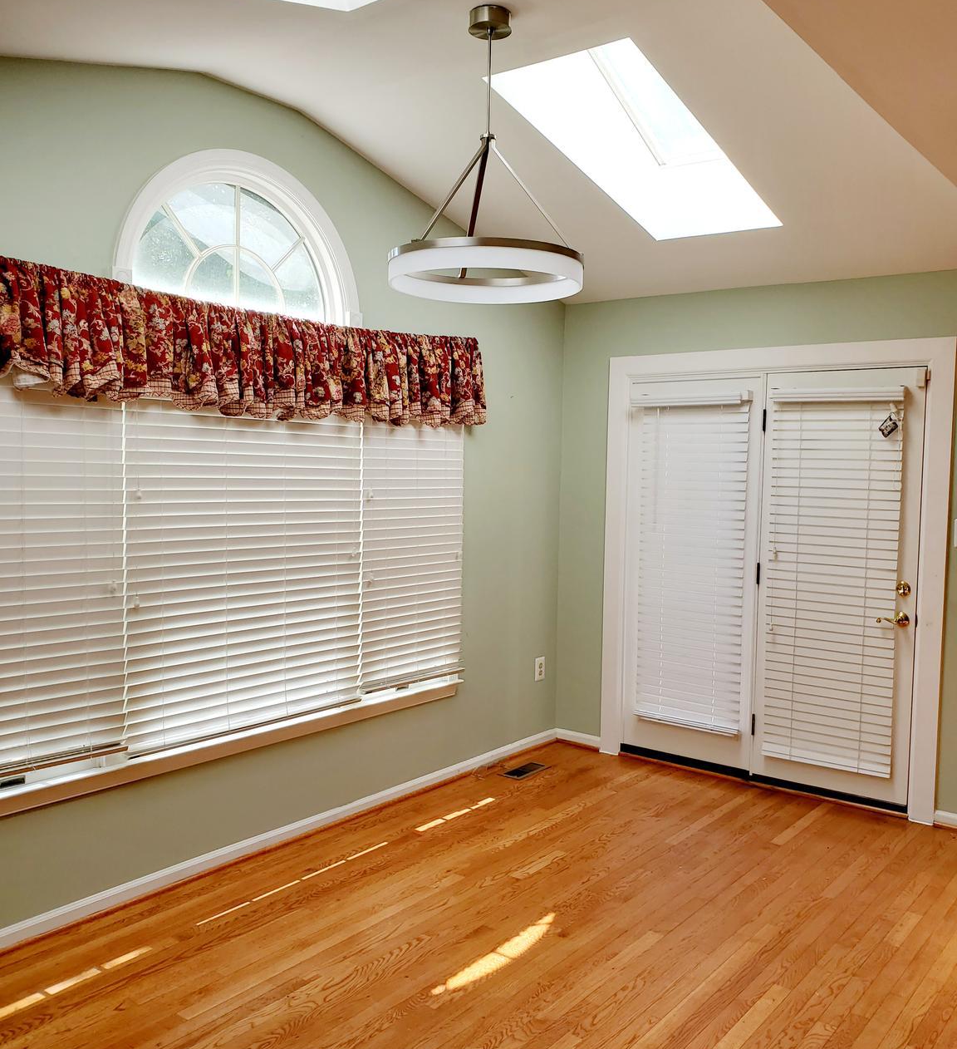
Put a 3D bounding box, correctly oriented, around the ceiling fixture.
[{"bbox_3d":[0.030,-1.156,2.973,0.605,0.825,0.605,1,4,0],"label":"ceiling fixture"}]

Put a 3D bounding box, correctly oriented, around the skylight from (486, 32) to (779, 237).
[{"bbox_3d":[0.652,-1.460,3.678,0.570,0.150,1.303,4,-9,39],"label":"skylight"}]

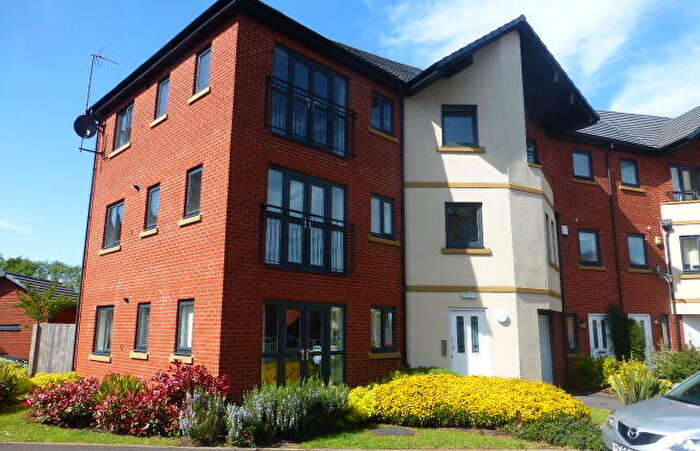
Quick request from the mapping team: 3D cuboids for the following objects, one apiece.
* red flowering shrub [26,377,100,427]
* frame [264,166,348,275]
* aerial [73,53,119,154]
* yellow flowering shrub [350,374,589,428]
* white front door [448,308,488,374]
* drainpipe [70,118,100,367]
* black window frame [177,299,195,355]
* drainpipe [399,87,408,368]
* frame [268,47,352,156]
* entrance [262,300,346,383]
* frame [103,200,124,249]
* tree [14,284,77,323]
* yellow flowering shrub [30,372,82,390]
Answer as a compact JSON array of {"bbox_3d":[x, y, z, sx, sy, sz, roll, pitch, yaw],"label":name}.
[{"bbox_3d":[-4.989,3.071,8.542,1.150,0.720,0.900,0,-11,0],"label":"red flowering shrub"},{"bbox_3d":[-0.879,-0.036,10.272,0.110,2.040,2.180,-11,-16,44],"label":"frame"},{"bbox_3d":[-7.524,-3.579,14.318,0.500,2.950,1.000,-11,-16,44],"label":"aerial"},{"bbox_3d":[2.281,3.293,9.345,4.450,0.750,1.900,0,-11,0],"label":"yellow flowering shrub"},{"bbox_3d":[2.920,3.110,11.914,0.960,2.040,0.100,0,-11,-1],"label":"white front door"},{"bbox_3d":[-7.595,0.598,13.996,0.080,7.650,0.080,-11,-16,44],"label":"drainpipe"},{"bbox_3d":[-3.158,1.974,9.396,0.680,1.050,0.100,-10,-15,43],"label":"black window frame"},{"bbox_3d":[1.380,0.283,12.361,0.080,7.750,0.080,-11,-16,44],"label":"drainpipe"},{"bbox_3d":[-0.854,-2.711,10.860,0.120,2.080,2.200,-10,-15,43],"label":"frame"},{"bbox_3d":[-0.891,2.611,9.815,0.120,2.100,2.200,-10,-15,43],"label":"entrance"},{"bbox_3d":[-6.259,0.006,12.954,1.220,1.210,0.100,-11,-16,44],"label":"frame"},{"bbox_3d":[-10.985,3.616,17.343,2.050,3.000,2.000,7,-13,-31],"label":"tree"},{"bbox_3d":[-6.073,3.363,10.009,1.100,0.700,0.950,0,-11,0],"label":"yellow flowering shrub"}]

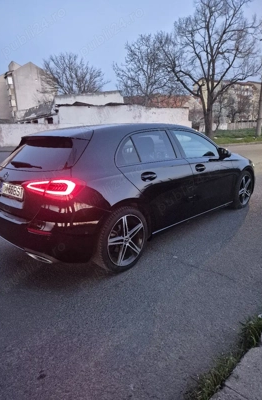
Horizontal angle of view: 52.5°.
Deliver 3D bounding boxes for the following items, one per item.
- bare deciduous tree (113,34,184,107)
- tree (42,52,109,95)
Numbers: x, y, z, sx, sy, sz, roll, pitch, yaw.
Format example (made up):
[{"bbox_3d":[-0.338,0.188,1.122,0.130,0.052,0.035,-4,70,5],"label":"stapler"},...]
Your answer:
[{"bbox_3d":[1.911,-12.958,30.523,7.960,10.460,7.960,0,16,3],"label":"bare deciduous tree"},{"bbox_3d":[-6.148,-11.675,29.834,7.790,8.550,7.790,-4,17,-10],"label":"tree"}]

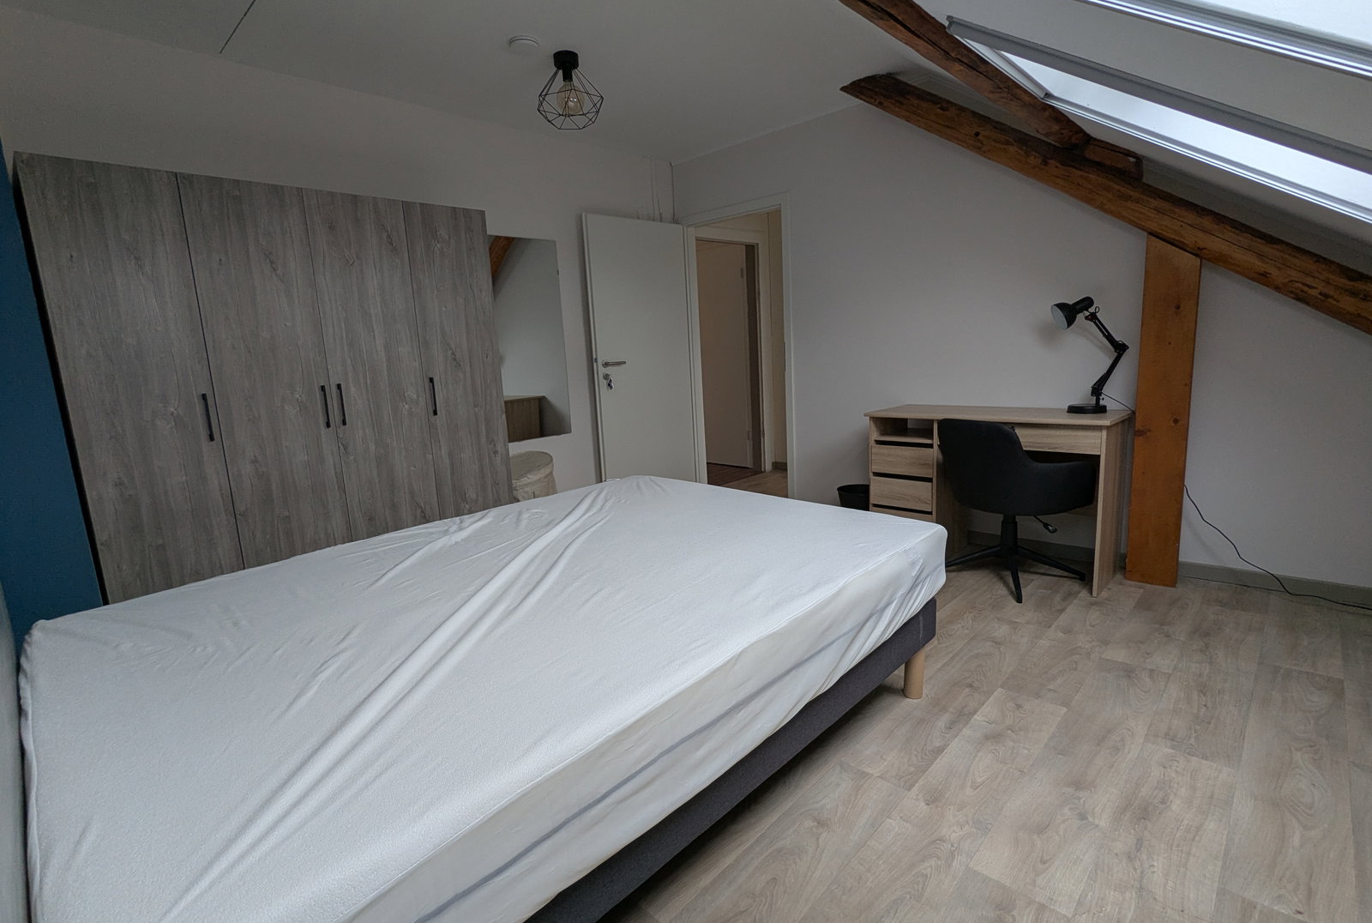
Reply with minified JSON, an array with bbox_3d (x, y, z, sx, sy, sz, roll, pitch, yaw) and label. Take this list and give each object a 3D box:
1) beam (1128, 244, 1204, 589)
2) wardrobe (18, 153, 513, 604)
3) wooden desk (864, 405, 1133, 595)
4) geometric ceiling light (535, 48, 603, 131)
[{"bbox_3d":[2.059,-0.204,2.720,0.165,1.484,0.178,-12,14,-44],"label":"beam"},{"bbox_3d":[-1.677,-0.219,2.887,1.610,1.835,0.520,-12,14,-44],"label":"wardrobe"},{"bbox_3d":[1.493,0.130,3.135,0.470,0.748,1.085,-12,14,-44],"label":"wooden desk"},{"bbox_3d":[-0.527,-1.680,2.854,0.285,0.275,0.285,-3,10,0],"label":"geometric ceiling light"}]

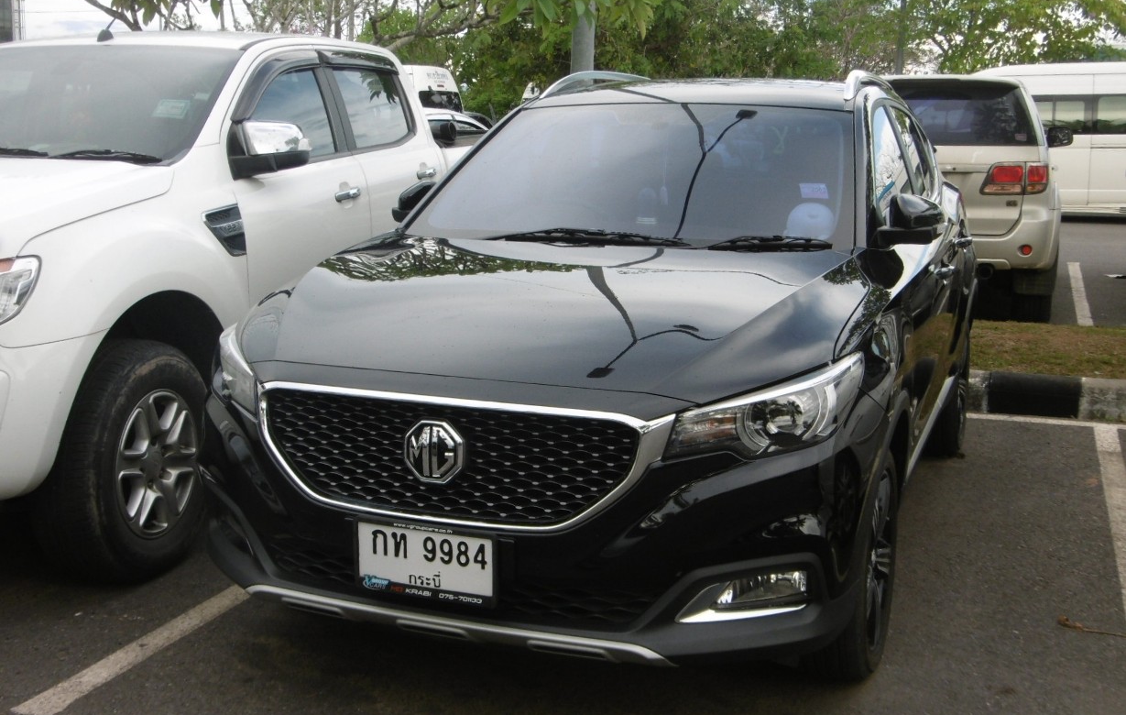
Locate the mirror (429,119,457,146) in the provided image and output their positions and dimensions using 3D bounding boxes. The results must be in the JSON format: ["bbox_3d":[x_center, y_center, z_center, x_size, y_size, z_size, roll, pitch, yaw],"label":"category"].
[{"bbox_3d":[-1.000,-1.874,10.300,0.180,0.200,0.240,5,11,24],"label":"mirror"}]

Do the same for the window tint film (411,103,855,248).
[{"bbox_3d":[0.250,-0.598,3.952,1.410,0.110,0.830,4,42,22],"label":"window tint film"}]

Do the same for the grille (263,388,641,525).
[{"bbox_3d":[-0.290,0.222,2.780,0.980,0.275,0.140,4,11,22],"label":"grille"}]

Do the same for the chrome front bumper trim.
[{"bbox_3d":[-0.276,0.618,2.856,1.130,0.080,0.140,4,11,22],"label":"chrome front bumper trim"}]

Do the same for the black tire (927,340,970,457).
[{"bbox_3d":[1.731,0.117,5.661,0.215,0.645,0.645,4,11,22],"label":"black tire"}]

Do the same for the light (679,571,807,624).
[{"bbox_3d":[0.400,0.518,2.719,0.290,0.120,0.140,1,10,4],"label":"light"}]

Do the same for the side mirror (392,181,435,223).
[{"bbox_3d":[-0.489,-0.535,4.311,0.210,0.160,0.170,4,11,22],"label":"side mirror"}]

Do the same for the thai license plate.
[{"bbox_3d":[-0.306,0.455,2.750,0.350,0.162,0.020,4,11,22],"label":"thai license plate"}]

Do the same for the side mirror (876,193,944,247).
[{"bbox_3d":[1.042,-0.410,3.674,0.210,0.165,0.155,4,11,22],"label":"side mirror"}]

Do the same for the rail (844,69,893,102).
[{"bbox_3d":[1.238,-1.044,4.804,0.070,0.120,1.550,4,11,22],"label":"rail"}]

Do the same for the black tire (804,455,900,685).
[{"bbox_3d":[0.740,0.520,3.308,0.215,0.645,0.645,4,11,22],"label":"black tire"}]

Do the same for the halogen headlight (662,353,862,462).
[{"bbox_3d":[0.454,0.121,2.745,0.345,0.205,0.500,4,11,22],"label":"halogen headlight"}]

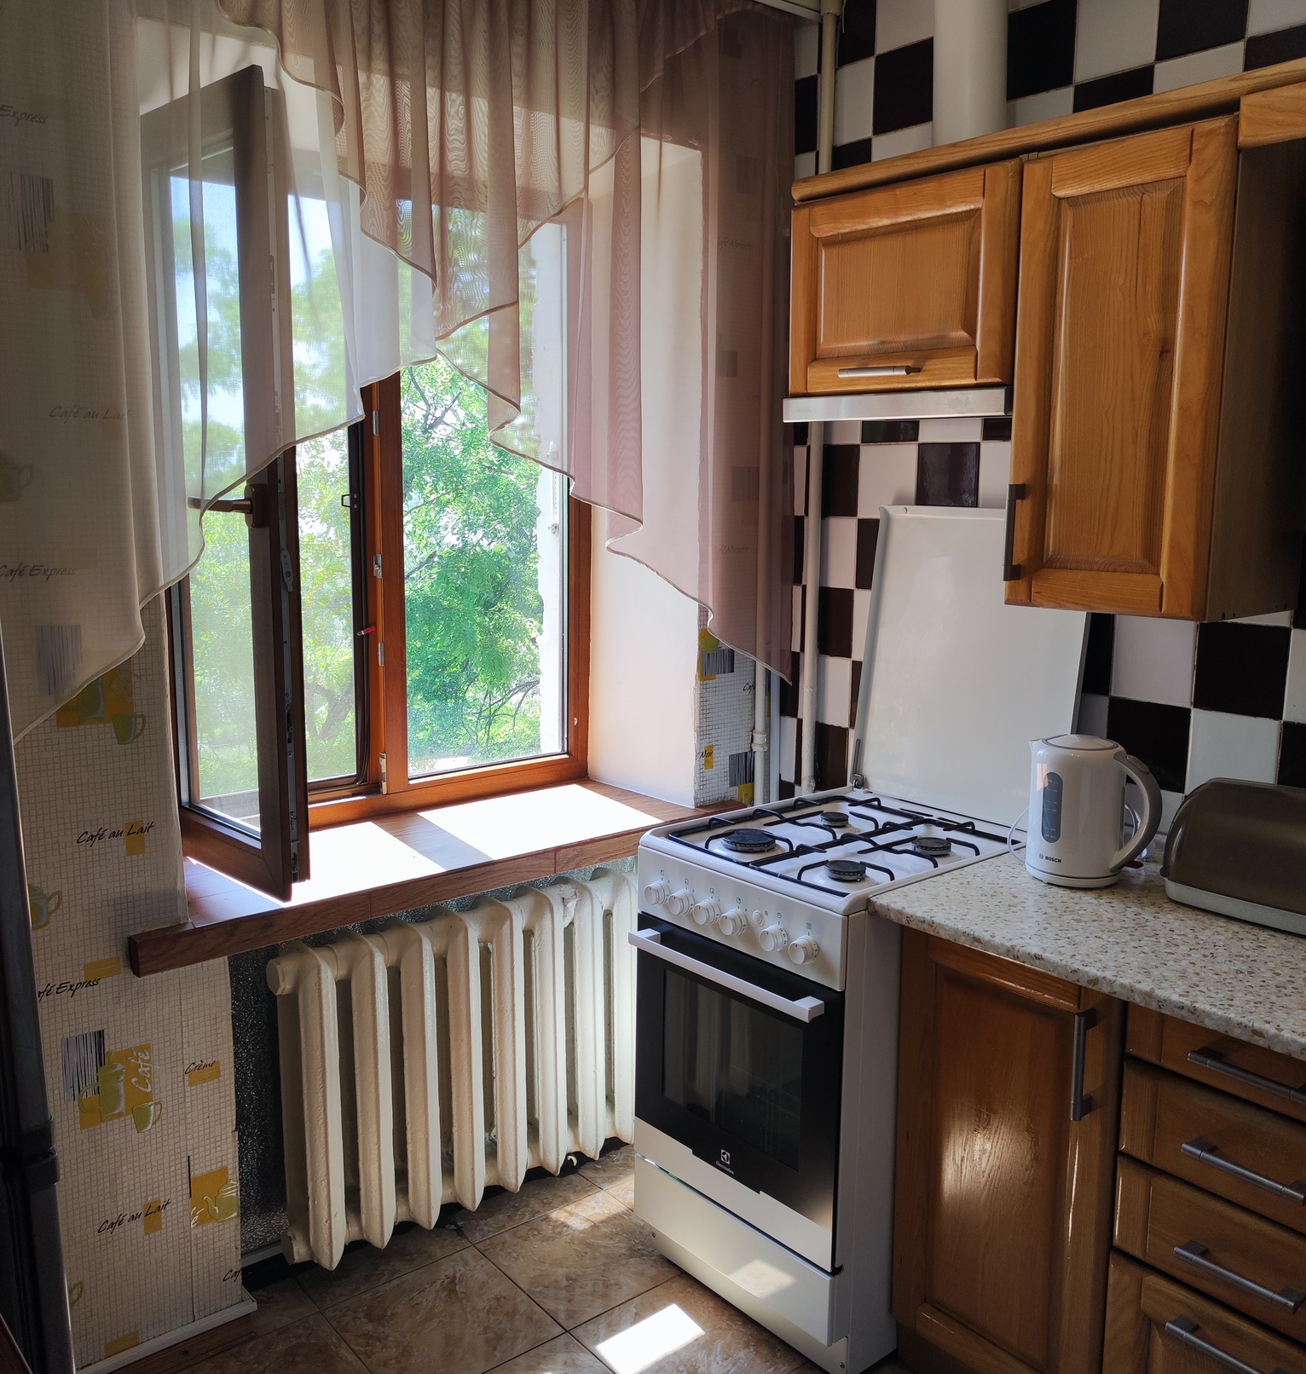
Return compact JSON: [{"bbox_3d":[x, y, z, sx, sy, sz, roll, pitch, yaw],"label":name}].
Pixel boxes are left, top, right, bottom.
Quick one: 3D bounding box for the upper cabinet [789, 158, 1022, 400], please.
[{"bbox_3d":[0.531,-0.697,2.260,0.310,0.345,0.495,-7,12,-39],"label":"upper cabinet"}]

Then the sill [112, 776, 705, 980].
[{"bbox_3d":[-0.428,0.325,2.486,1.290,0.052,0.420,-7,12,-41],"label":"sill"}]

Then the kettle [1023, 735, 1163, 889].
[{"bbox_3d":[0.685,0.189,1.992,0.222,0.228,0.155,10,13,44],"label":"kettle"}]

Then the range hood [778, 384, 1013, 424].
[{"bbox_3d":[0.522,-0.504,2.294,0.310,0.046,0.495,-7,12,-39],"label":"range hood"}]

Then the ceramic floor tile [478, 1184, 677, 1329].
[{"bbox_3d":[-0.127,1.101,2.429,0.313,0.010,0.313,-7,12,-39],"label":"ceramic floor tile"}]

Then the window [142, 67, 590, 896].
[{"bbox_3d":[-0.413,-0.349,2.370,1.110,1.320,0.520,-7,12,-41],"label":"window"}]

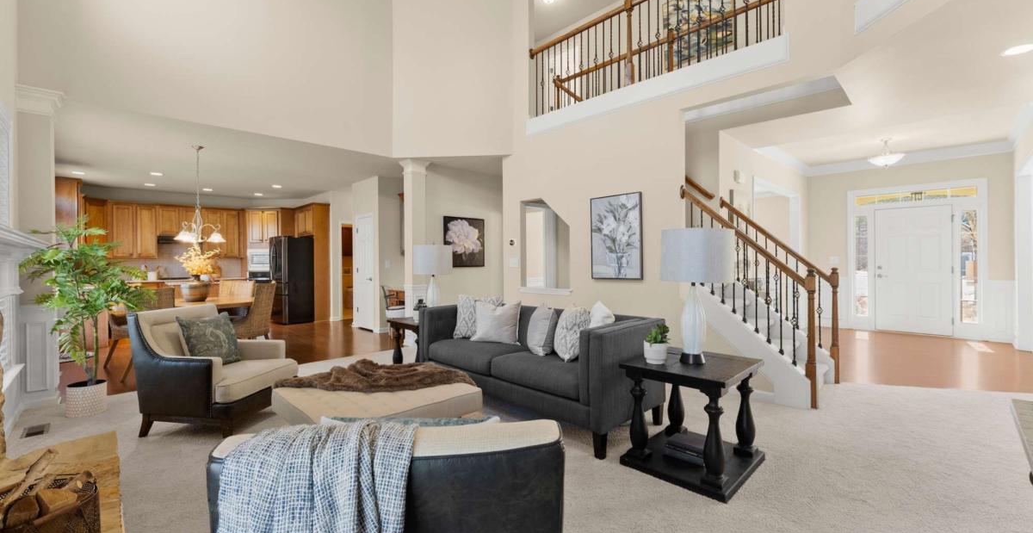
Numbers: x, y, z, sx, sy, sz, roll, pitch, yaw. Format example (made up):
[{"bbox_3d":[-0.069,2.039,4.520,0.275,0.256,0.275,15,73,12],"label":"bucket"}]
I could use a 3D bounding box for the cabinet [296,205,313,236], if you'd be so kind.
[{"bbox_3d":[-4.447,-0.965,8.768,0.340,0.630,1.050,-1,0,-44],"label":"cabinet"}]

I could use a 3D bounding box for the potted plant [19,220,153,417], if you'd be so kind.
[{"bbox_3d":[-3.396,0.402,3.219,0.780,1.540,0.760,-1,0,-45],"label":"potted plant"}]

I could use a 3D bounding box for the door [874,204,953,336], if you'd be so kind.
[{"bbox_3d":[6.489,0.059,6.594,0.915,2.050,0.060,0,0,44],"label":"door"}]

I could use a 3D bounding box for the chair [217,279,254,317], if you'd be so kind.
[{"bbox_3d":[-4.345,0.695,6.102,0.500,0.950,0.620,0,0,-13],"label":"chair"}]

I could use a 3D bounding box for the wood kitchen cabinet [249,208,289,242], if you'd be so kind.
[{"bbox_3d":[-5.636,-0.918,9.120,0.760,0.740,0.500,0,0,-1],"label":"wood kitchen cabinet"}]

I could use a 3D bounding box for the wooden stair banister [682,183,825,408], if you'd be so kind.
[{"bbox_3d":[2.305,0.125,3.865,1.180,2.000,1.080,0,0,44],"label":"wooden stair banister"}]

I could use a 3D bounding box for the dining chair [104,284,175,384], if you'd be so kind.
[{"bbox_3d":[-4.055,0.698,4.322,0.640,0.950,0.480,0,0,30],"label":"dining chair"}]

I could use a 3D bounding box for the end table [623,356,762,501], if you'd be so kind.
[{"bbox_3d":[1.012,0.833,2.302,0.624,0.572,0.562,-1,0,-44],"label":"end table"}]

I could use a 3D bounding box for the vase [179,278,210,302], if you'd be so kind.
[{"bbox_3d":[-3.793,0.281,4.750,0.280,0.260,0.280,-1,0,-44],"label":"vase"}]

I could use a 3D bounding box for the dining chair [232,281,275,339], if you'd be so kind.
[{"bbox_3d":[-3.382,0.691,4.951,0.500,0.950,0.620,0,0,44],"label":"dining chair"}]

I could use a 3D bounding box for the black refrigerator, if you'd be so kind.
[{"bbox_3d":[-4.618,0.279,8.500,0.850,1.745,0.910,-1,0,-44],"label":"black refrigerator"}]

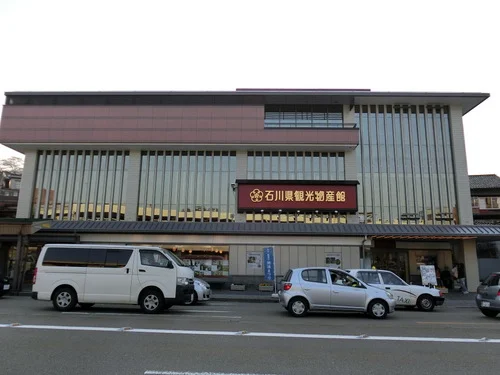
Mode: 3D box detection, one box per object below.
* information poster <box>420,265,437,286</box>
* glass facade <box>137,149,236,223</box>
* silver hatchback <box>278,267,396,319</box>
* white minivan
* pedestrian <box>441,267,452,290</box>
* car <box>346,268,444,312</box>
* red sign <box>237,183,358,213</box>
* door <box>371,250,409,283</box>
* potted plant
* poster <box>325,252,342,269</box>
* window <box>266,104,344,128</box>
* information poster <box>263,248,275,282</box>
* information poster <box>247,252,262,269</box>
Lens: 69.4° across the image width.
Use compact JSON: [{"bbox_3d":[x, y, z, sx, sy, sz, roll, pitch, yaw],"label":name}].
[{"bbox_3d":[8.424,4.143,17.000,0.678,0.951,0.100,1,-15,2],"label":"information poster"},{"bbox_3d":[-3.301,-0.052,19.209,5.099,3.801,0.300,1,-11,2],"label":"glass facade"},{"bbox_3d":[2.765,3.396,11.903,3.610,1.500,1.660,1,-11,2],"label":"silver hatchback"},{"bbox_3d":[-4.153,2.849,11.541,4.695,1.980,1.695,1,-11,2],"label":"white minivan"},{"bbox_3d":[11.438,5.240,21.140,0.480,1.480,0.380,1,-11,2],"label":"pedestrian"},{"bbox_3d":[4.996,3.955,14.286,4.600,1.500,1.690,1,-11,2],"label":"car"},{"bbox_3d":[2.421,0.512,18.500,6.155,1.631,0.450,1,-11,2],"label":"red sign"},{"bbox_3d":[8.052,4.729,20.846,2.173,2.188,0.120,1,-11,2],"label":"door"},{"bbox_3d":[0.817,5.070,18.471,0.740,0.370,0.280,1,-11,2],"label":"potted plant"},{"bbox_3d":[4.156,3.645,17.953,0.811,0.844,0.040,1,-11,2],"label":"poster"},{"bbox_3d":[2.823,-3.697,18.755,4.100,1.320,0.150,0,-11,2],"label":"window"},{"bbox_3d":[0.802,3.179,15.054,0.437,1.354,0.060,1,-11,2],"label":"information poster"},{"bbox_3d":[0.249,3.663,18.064,0.801,0.839,0.040,1,-11,2],"label":"information poster"}]

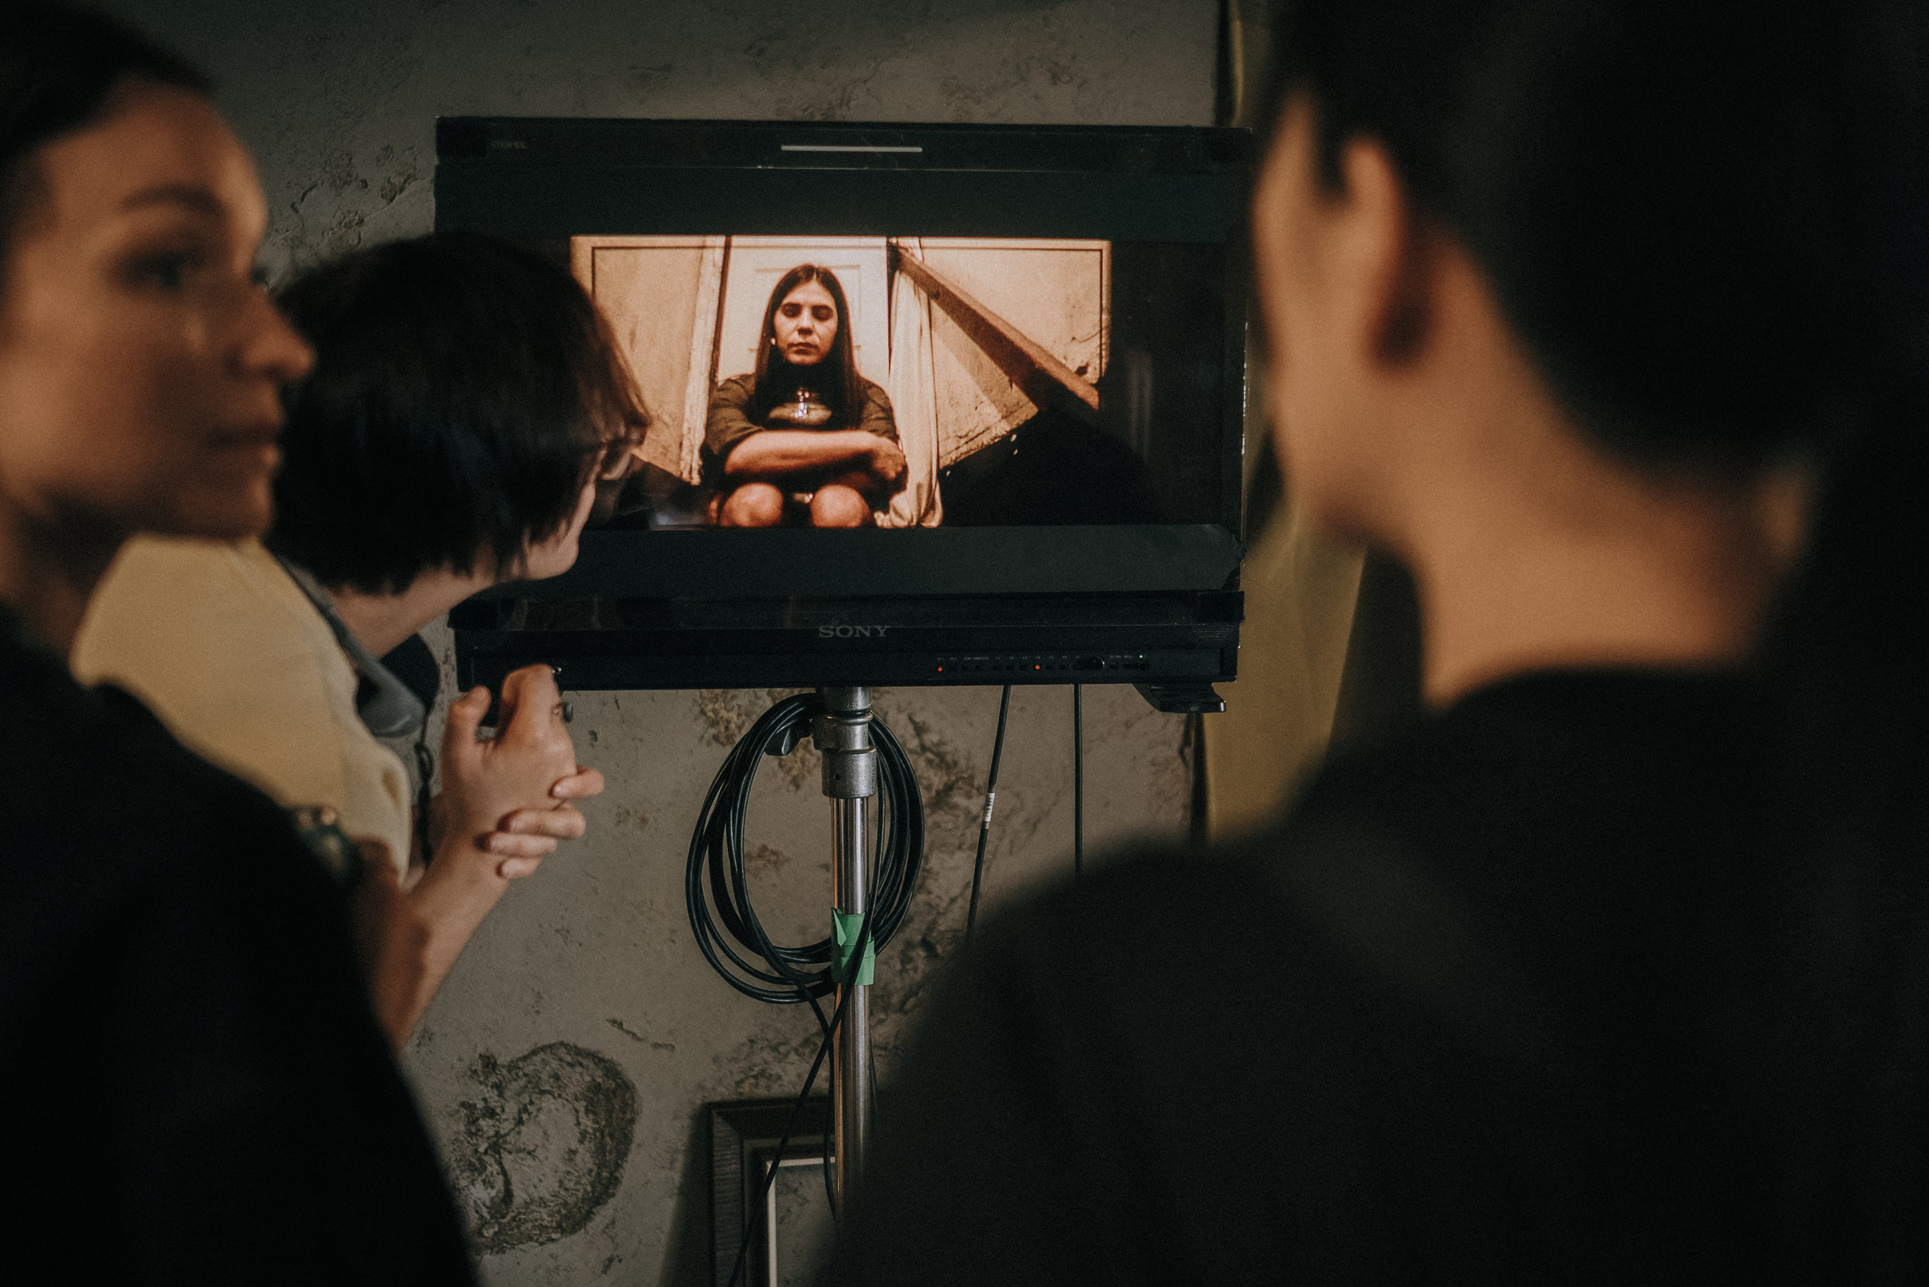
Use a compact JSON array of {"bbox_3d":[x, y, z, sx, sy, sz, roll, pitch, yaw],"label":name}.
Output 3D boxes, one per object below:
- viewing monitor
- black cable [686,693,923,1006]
[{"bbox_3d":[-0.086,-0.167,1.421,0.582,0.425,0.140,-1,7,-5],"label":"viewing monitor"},{"bbox_3d":[-0.131,0.168,1.530,0.190,0.255,0.070,-1,7,-5],"label":"black cable"}]

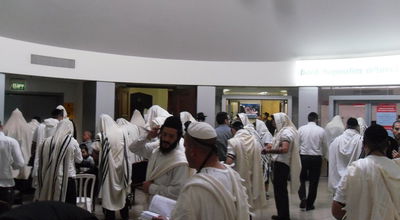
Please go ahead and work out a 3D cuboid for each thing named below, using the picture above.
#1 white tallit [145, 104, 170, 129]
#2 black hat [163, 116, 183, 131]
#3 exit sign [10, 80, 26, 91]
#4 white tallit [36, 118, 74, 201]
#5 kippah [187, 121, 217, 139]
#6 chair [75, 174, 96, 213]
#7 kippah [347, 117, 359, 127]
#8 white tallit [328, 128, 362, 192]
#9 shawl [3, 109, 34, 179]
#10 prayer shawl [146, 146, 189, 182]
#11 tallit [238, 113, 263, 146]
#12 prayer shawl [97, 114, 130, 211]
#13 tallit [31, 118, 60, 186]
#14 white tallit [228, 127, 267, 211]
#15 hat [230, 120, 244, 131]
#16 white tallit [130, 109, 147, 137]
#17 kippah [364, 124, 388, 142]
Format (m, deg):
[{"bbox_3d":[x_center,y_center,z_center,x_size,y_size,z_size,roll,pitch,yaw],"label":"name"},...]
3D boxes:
[{"bbox_3d":[-0.746,0.287,7.103,0.480,0.750,0.450,0,0,27],"label":"white tallit"},{"bbox_3d":[-0.235,0.112,3.400,0.180,0.115,0.200,0,0,19],"label":"black hat"},{"bbox_3d":[-4.488,-0.598,10.000,0.360,0.210,0.060,1,-2,-14],"label":"exit sign"},{"bbox_3d":[-1.822,0.647,5.104,0.480,1.080,0.400,0,0,14],"label":"white tallit"},{"bbox_3d":[0.014,0.110,2.200,0.165,0.090,0.165,10,5,-1],"label":"kippah"},{"bbox_3d":[-1.765,1.335,6.100,0.450,0.820,0.500,1,-1,0],"label":"chair"},{"bbox_3d":[2.300,0.193,6.100,0.175,0.150,0.200,1,-2,18],"label":"kippah"},{"bbox_3d":[2.174,0.759,6.003,0.540,0.970,0.380,0,0,9],"label":"white tallit"},{"bbox_3d":[-3.204,0.592,7.104,0.550,1.220,0.450,0,0,6],"label":"shawl"},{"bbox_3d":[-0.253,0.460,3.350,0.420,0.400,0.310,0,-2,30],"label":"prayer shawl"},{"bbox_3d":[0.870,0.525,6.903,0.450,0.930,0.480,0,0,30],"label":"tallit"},{"bbox_3d":[-1.332,0.818,6.300,0.500,1.450,0.450,2,-2,-18],"label":"prayer shawl"},{"bbox_3d":[-2.419,0.687,6.504,0.560,1.100,0.400,0,0,14],"label":"tallit"},{"bbox_3d":[0.681,0.861,5.800,0.500,1.140,0.420,2,-2,-23],"label":"white tallit"},{"bbox_3d":[0.501,0.195,5.400,0.180,0.110,0.200,1,-14,-30],"label":"hat"},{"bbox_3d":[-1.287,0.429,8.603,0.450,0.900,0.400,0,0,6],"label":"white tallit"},{"bbox_3d":[1.200,0.160,2.750,0.165,0.115,0.175,1,-2,13],"label":"kippah"}]

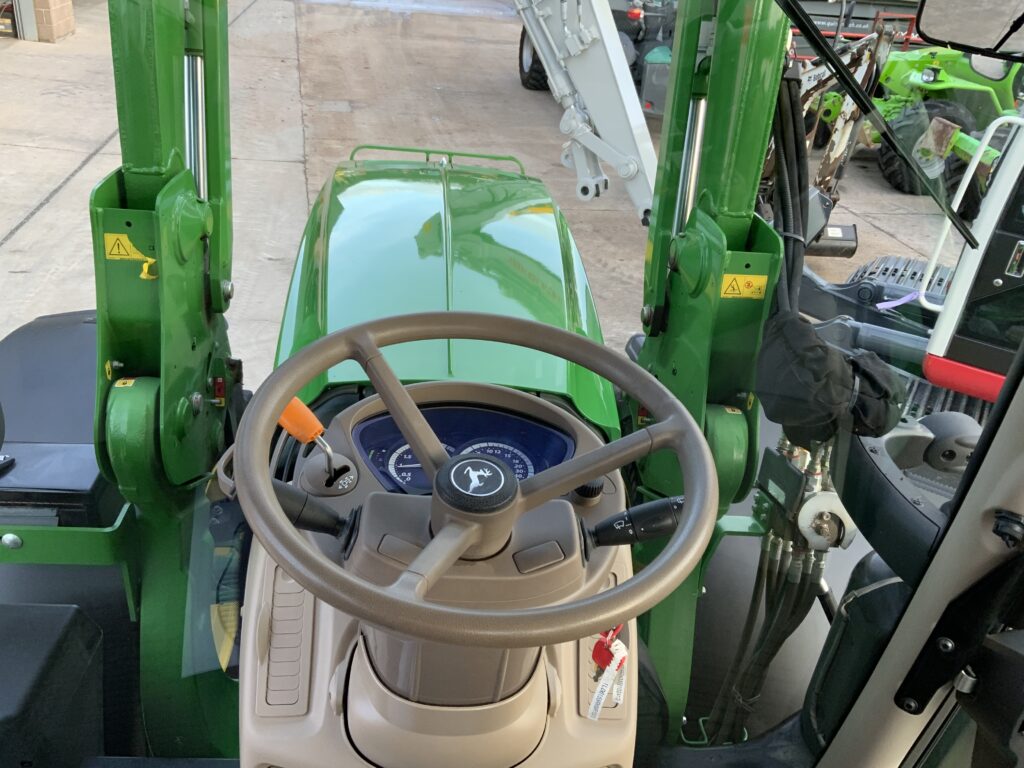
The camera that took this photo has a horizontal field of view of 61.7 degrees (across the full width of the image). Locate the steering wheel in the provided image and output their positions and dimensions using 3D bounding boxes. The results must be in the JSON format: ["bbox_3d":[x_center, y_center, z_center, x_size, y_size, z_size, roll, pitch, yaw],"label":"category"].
[{"bbox_3d":[-0.030,0.087,0.765,0.410,0.112,0.410,10,36,2],"label":"steering wheel"}]

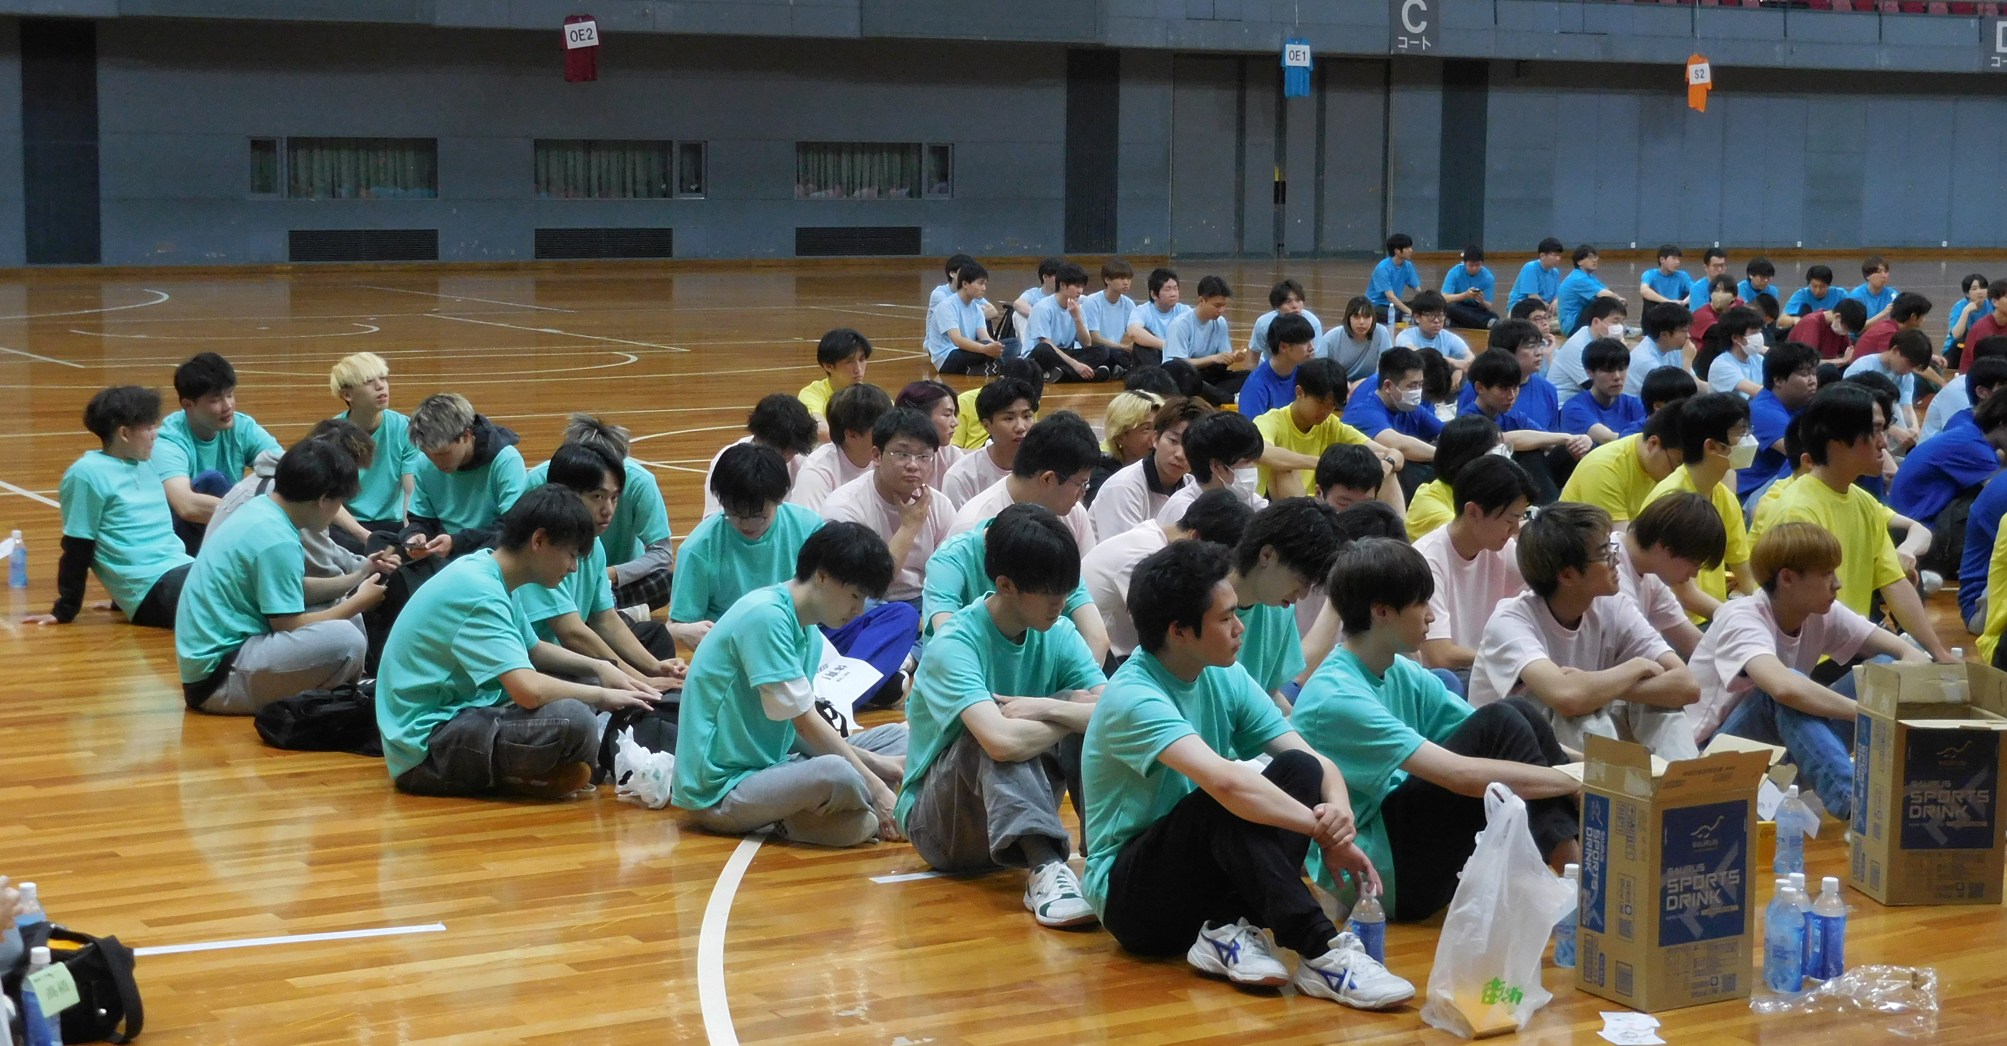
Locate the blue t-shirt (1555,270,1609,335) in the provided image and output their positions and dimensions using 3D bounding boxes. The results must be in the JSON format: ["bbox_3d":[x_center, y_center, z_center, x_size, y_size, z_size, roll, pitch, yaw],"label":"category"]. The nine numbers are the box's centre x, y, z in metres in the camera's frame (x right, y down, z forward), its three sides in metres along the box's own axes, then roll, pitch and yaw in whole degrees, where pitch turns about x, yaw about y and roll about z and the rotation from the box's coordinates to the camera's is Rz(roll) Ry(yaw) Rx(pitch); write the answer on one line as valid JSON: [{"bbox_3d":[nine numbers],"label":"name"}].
[{"bbox_3d":[5.136,-1.953,26.760,0.380,0.590,0.440,3,8,22],"label":"blue t-shirt"}]

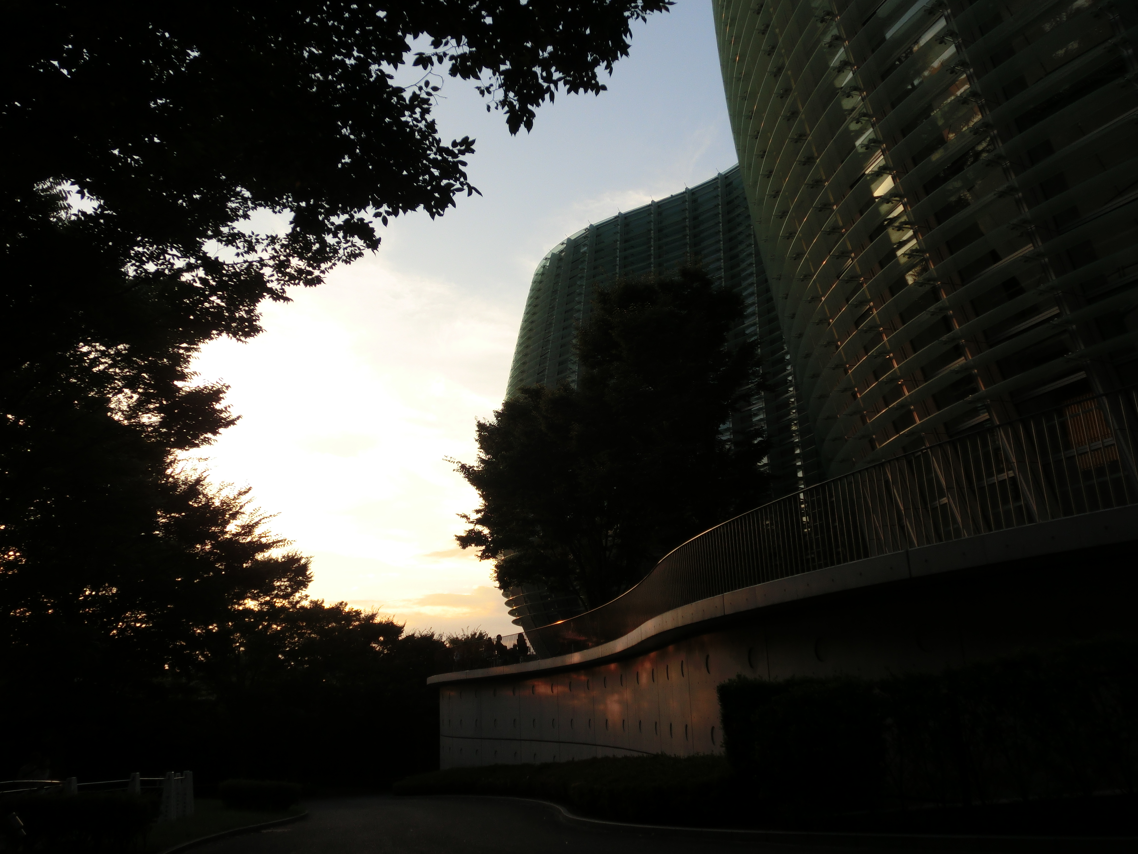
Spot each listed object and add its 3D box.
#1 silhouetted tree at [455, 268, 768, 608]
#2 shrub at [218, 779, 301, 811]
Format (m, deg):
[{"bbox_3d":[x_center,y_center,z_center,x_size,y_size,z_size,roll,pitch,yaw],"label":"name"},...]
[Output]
[{"bbox_3d":[1.530,0.883,33.118,10.600,14.030,10.200,-3,-17,3],"label":"silhouetted tree"},{"bbox_3d":[-6.670,7.914,19.817,1.800,0.680,1.200,3,-18,-17],"label":"shrub"}]

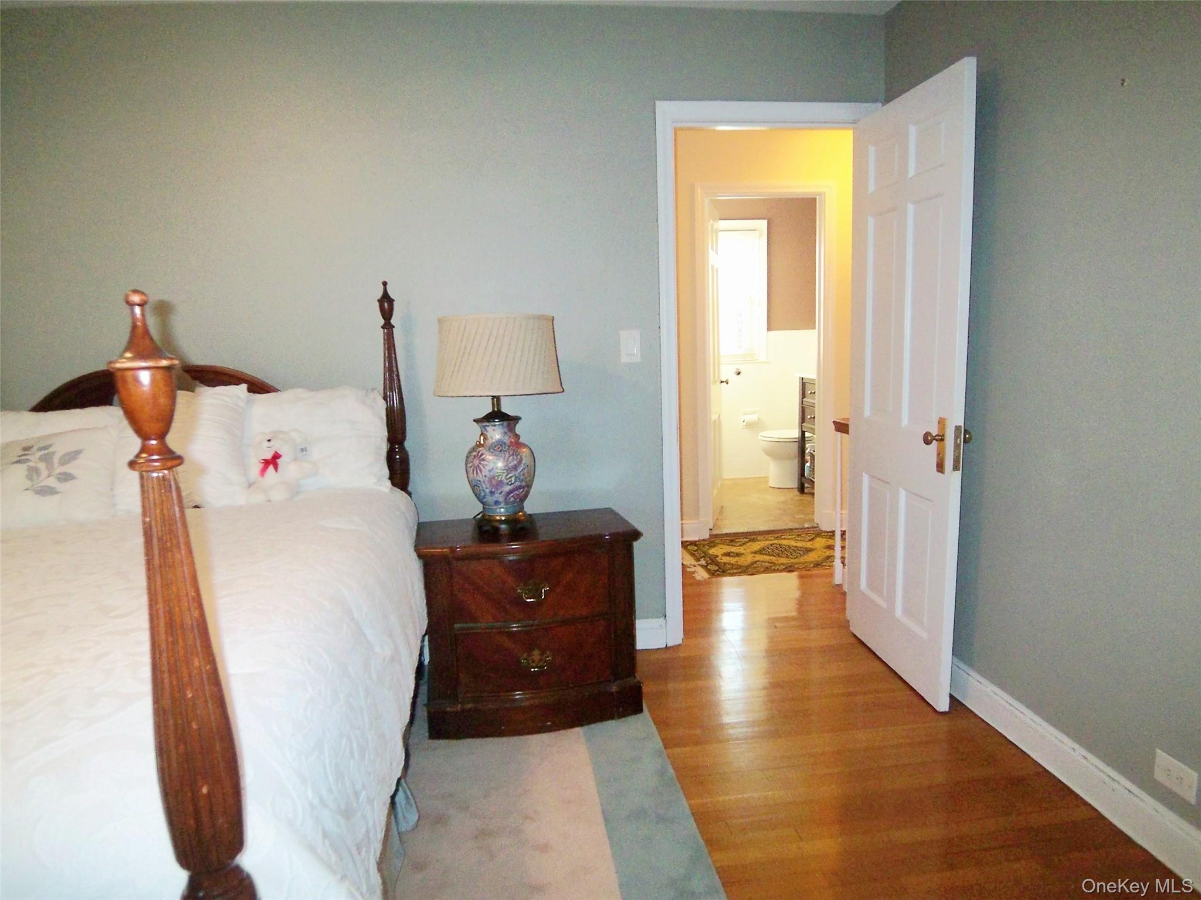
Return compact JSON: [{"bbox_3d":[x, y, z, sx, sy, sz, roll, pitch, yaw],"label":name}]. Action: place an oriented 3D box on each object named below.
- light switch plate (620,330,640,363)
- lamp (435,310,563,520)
[{"bbox_3d":[0.111,-0.385,2.975,0.073,0.118,0.010,-3,9,-8],"label":"light switch plate"},{"bbox_3d":[-0.326,-0.087,2.599,0.414,0.700,0.414,-3,9,-8],"label":"lamp"}]

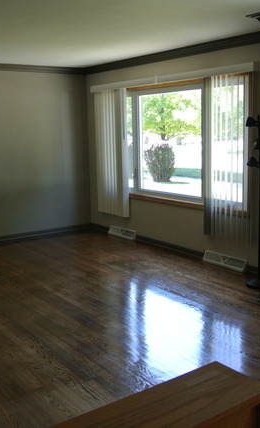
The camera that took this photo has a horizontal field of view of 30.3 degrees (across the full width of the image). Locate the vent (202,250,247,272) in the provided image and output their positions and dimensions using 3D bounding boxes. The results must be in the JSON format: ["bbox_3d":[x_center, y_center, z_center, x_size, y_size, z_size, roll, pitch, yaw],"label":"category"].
[{"bbox_3d":[1.049,0.520,5.349,0.075,0.118,0.610,-9,12,-36],"label":"vent"}]

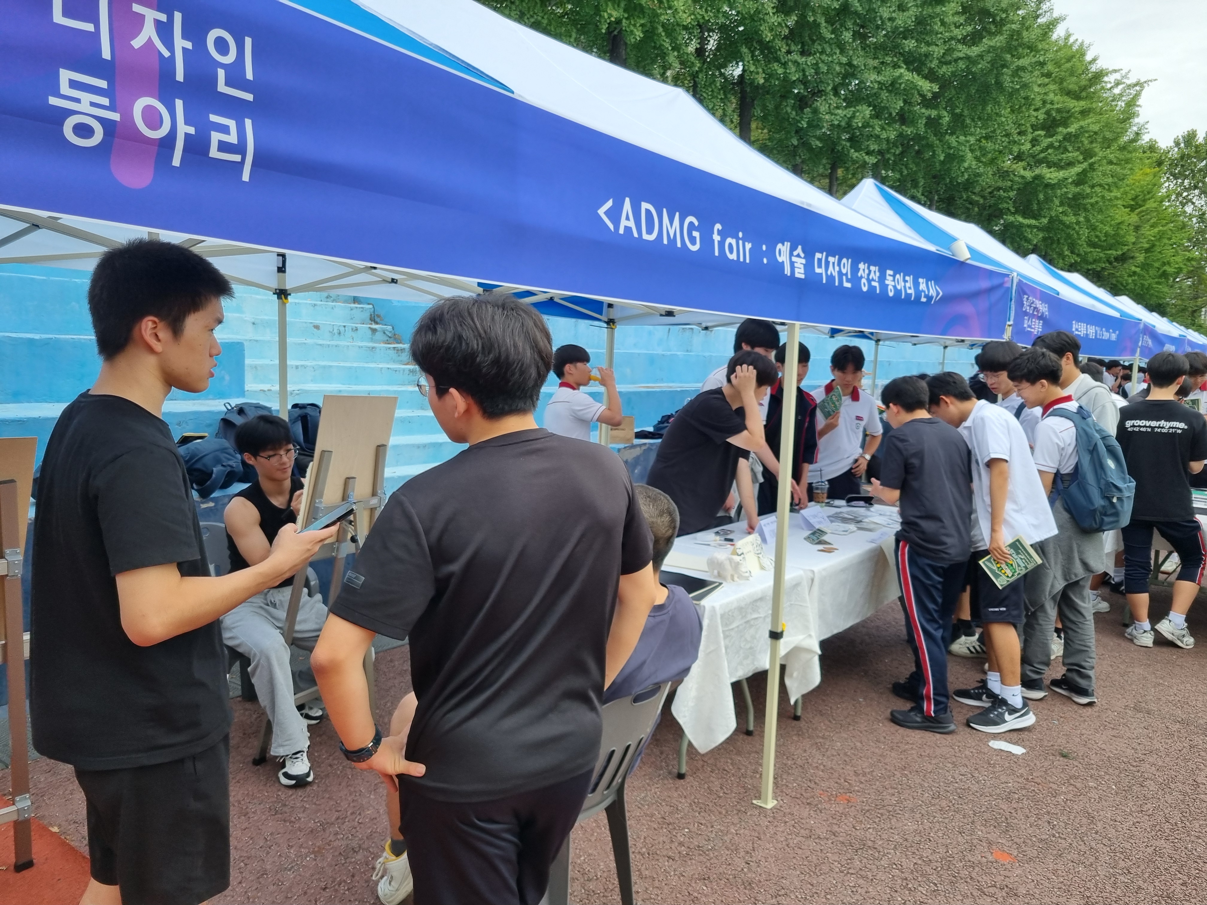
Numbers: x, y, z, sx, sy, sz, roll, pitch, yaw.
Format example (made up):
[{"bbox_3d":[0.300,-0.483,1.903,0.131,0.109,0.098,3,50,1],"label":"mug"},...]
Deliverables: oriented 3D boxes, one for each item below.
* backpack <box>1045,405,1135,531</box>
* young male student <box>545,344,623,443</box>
[{"bbox_3d":[2.283,0.073,4.250,0.320,0.490,0.240,-7,0,-31],"label":"backpack"},{"bbox_3d":[-0.138,0.154,5.408,0.450,1.610,0.460,1,7,-12],"label":"young male student"}]

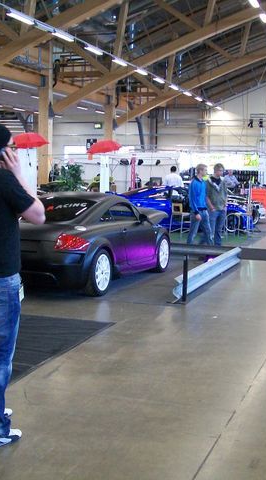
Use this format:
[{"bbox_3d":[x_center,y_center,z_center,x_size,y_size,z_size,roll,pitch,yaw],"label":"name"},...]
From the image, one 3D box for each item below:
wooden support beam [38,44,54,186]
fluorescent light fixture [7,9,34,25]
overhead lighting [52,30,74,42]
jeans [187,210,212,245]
[{"bbox_3d":[-3.614,-4.776,28.272,0.450,6.810,0.400,3,6,19],"label":"wooden support beam"},{"bbox_3d":[-3.177,-6.312,18.882,0.220,0.140,1.420,3,6,19],"label":"fluorescent light fixture"},{"bbox_3d":[-2.217,-6.444,21.076,0.220,0.140,1.420,3,6,19],"label":"overhead lighting"},{"bbox_3d":[1.389,-0.230,13.900,0.500,0.900,0.420,4,7,28],"label":"jeans"}]

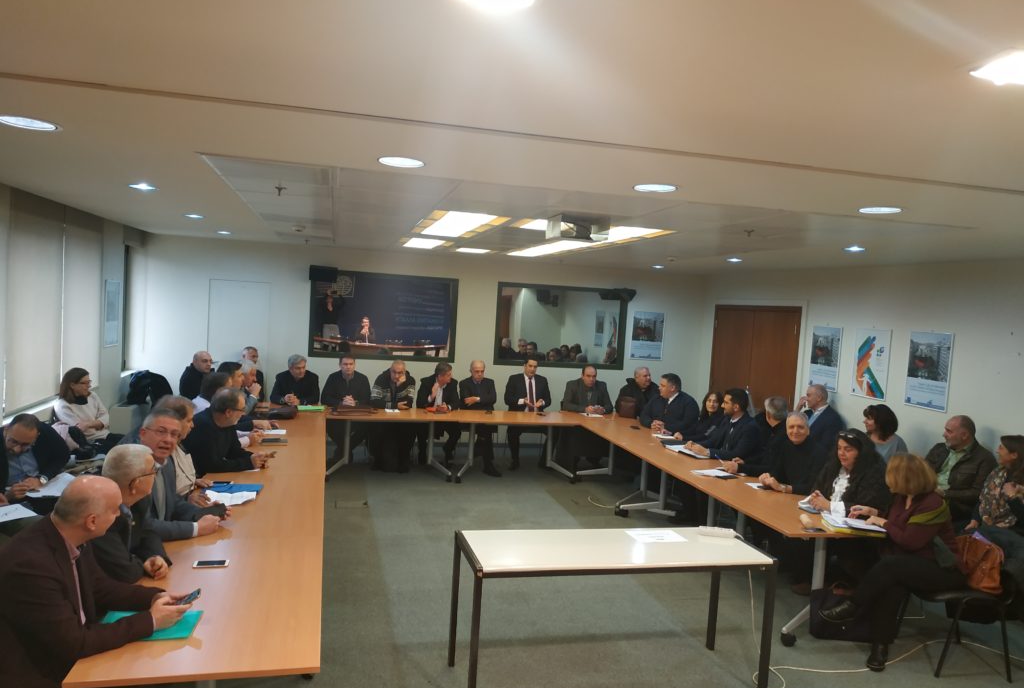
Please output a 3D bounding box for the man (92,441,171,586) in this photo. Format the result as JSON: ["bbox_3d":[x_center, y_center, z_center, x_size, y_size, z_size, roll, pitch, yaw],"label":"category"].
[{"bbox_3d":[-1.819,1.077,3.174,0.760,1.270,0.550,2,4,-23],"label":"man"}]

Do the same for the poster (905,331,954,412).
[{"bbox_3d":[3.786,0.241,6.454,0.020,0.695,0.480,3,3,-14],"label":"poster"}]

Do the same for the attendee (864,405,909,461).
[{"bbox_3d":[3.070,1.204,6.370,0.800,1.280,0.480,3,3,-7],"label":"attendee"}]

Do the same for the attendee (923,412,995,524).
[{"bbox_3d":[3.245,1.234,5.569,0.850,1.330,0.550,3,3,-12],"label":"attendee"}]

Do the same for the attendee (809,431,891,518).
[{"bbox_3d":[2.392,1.256,5.083,0.800,1.270,0.580,1,4,-40],"label":"attendee"}]

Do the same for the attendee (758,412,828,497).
[{"bbox_3d":[2.289,1.193,5.728,0.850,1.280,0.550,2,3,-19],"label":"attendee"}]

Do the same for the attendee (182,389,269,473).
[{"bbox_3d":[-2.198,0.965,5.251,0.820,1.250,0.550,3,3,-15],"label":"attendee"}]

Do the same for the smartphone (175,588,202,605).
[{"bbox_3d":[-1.253,0.987,2.725,0.147,0.009,0.072,-29,15,-19],"label":"smartphone"}]

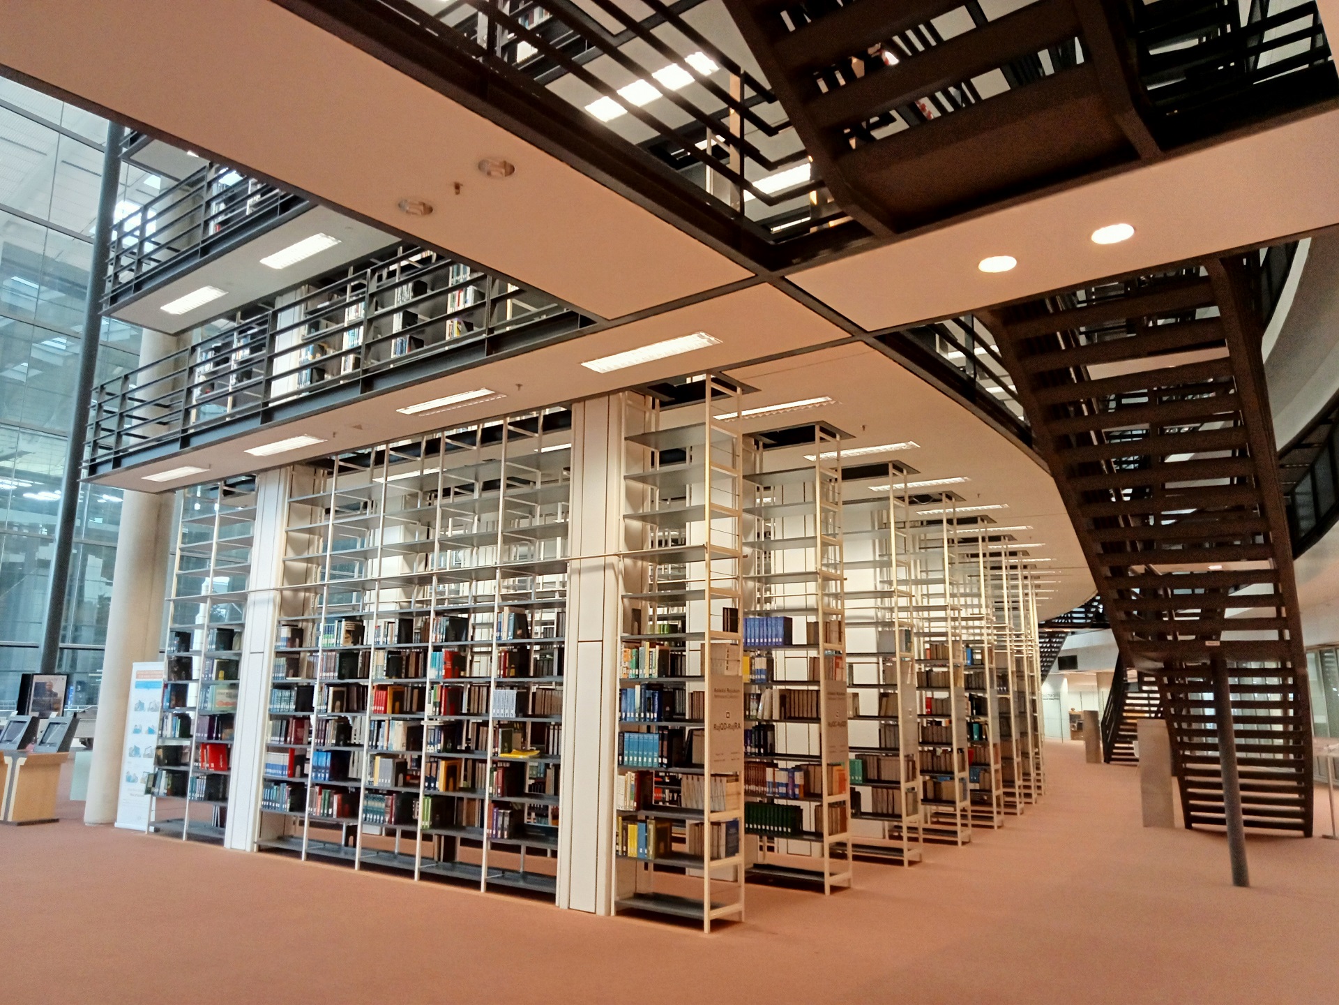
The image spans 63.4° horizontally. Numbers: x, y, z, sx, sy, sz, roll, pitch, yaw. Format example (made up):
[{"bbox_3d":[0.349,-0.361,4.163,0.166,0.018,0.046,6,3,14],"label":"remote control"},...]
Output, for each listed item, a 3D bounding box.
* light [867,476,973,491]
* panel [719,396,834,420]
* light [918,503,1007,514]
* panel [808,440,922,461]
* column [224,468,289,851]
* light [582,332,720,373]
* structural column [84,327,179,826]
[{"bbox_3d":[2.975,-0.223,12.903,1.211,0.070,0.255,-8,-13,38],"label":"light"},{"bbox_3d":[0.947,-0.828,9.700,1.211,0.070,0.255,-8,-13,38],"label":"panel"},{"bbox_3d":[3.961,0.098,14.609,1.211,0.070,0.255,-8,-13,38],"label":"light"},{"bbox_3d":[1.987,-0.538,11.231,1.211,0.070,0.255,-8,-13,38],"label":"panel"},{"bbox_3d":[-4.501,1.723,12.274,0.585,4.203,0.450,-8,-13,38],"label":"column"},{"bbox_3d":[-0.152,-1.123,8.143,1.211,0.070,0.255,-8,-13,38],"label":"light"},{"bbox_3d":[-7.128,0.870,14.584,0.641,6.647,0.641,-8,-13,38],"label":"structural column"}]

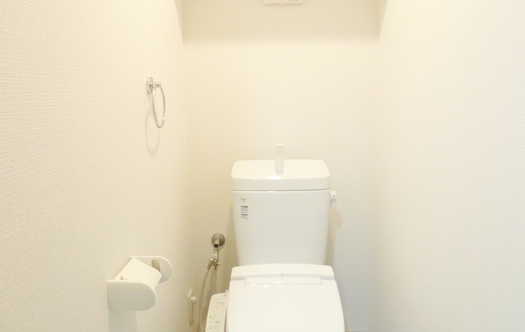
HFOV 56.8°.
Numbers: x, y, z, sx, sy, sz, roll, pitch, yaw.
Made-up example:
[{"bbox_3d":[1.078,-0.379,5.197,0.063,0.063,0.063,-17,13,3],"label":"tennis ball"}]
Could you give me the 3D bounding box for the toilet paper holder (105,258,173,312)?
[{"bbox_3d":[-0.285,0.272,1.159,0.108,0.069,0.173,0,10,1],"label":"toilet paper holder"}]

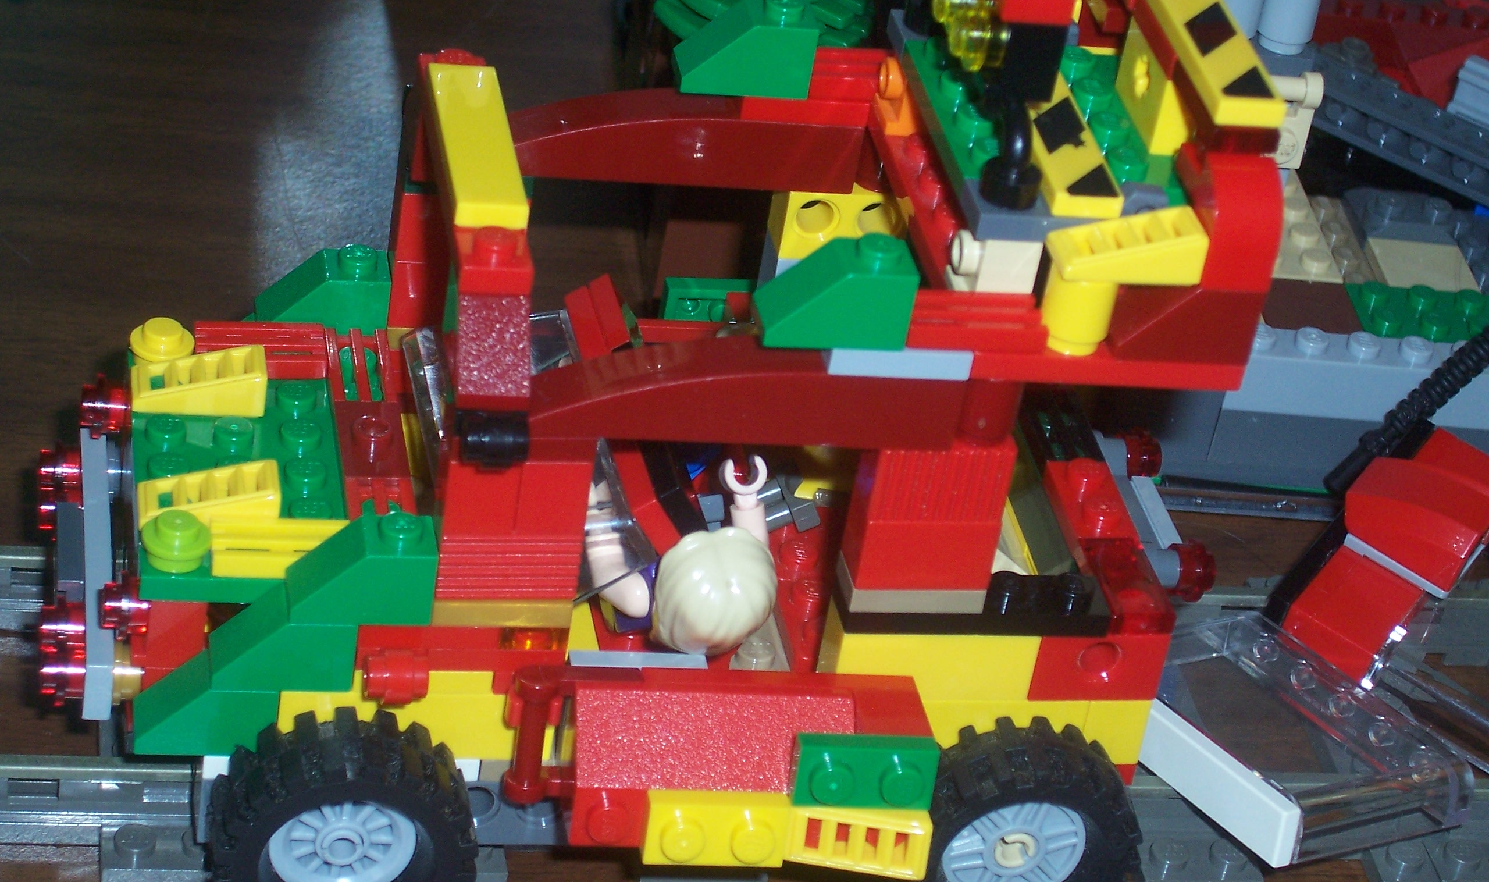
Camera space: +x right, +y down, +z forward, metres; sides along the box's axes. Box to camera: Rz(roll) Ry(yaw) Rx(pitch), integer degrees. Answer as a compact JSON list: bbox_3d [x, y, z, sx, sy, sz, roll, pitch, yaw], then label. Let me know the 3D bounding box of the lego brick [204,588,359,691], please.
[{"bbox_3d":[-0.052,0.022,0.397,0.016,0.011,0.008,2,34,-14],"label":"lego brick"}]

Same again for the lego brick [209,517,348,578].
[{"bbox_3d":[-0.053,0.012,0.401,0.016,0.003,0.008,2,34,-13],"label":"lego brick"}]

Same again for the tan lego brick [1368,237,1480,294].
[{"bbox_3d":[0.113,-0.028,0.585,0.016,0.003,0.016,4,34,-9],"label":"tan lego brick"}]

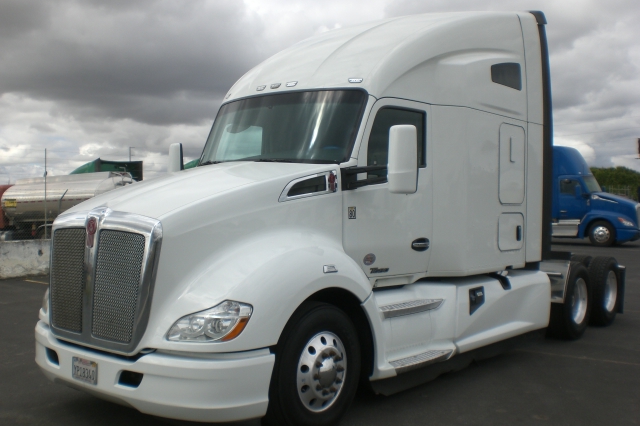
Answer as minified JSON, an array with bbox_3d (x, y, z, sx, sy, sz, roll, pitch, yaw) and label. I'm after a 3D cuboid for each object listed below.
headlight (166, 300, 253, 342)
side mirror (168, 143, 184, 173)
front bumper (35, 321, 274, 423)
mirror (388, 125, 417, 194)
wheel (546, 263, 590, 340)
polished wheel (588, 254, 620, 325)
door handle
[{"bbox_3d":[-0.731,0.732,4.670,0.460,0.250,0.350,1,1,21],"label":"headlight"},{"bbox_3d":[-1.501,-0.469,7.284,0.110,0.530,0.230,0,1,-36],"label":"side mirror"},{"bbox_3d":[-1.433,1.148,5.214,2.340,0.470,0.740,1,1,39],"label":"front bumper"},{"bbox_3d":[0.649,-0.417,5.538,0.230,0.530,0.110,1,1,24],"label":"mirror"},{"bbox_3d":[3.354,1.169,9.405,0.280,1.020,1.020,1,1,39],"label":"wheel"},{"bbox_3d":[4.198,1.165,10.448,0.280,1.020,1.020,1,1,39],"label":"polished wheel"},{"bbox_3d":[0.914,0.292,6.419,0.055,0.127,0.280,1,1,42],"label":"door handle"}]

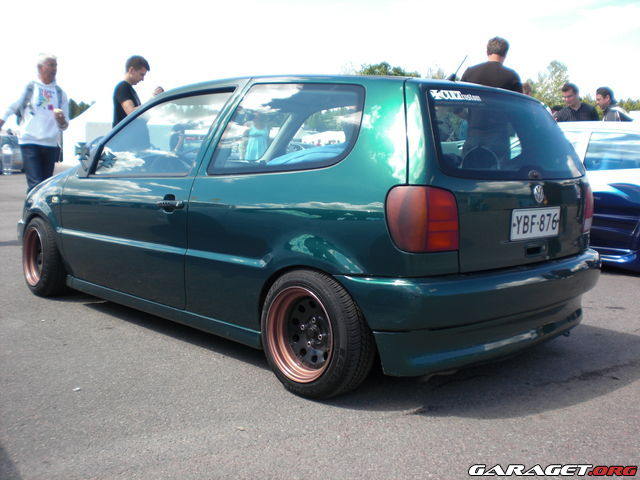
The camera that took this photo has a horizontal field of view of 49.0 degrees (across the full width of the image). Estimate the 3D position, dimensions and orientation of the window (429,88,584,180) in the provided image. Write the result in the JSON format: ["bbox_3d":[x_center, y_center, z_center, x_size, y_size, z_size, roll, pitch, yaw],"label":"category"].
[{"bbox_3d":[0.797,-0.425,2.876,1.150,0.385,0.080,-4,-17,-45],"label":"window"}]

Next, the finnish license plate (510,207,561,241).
[{"bbox_3d":[0.875,-0.065,2.827,0.015,0.118,0.397,8,9,44],"label":"finnish license plate"}]

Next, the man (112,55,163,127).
[{"bbox_3d":[-1.563,-0.701,6.055,0.480,1.720,0.500,3,7,7],"label":"man"}]

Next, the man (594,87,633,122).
[{"bbox_3d":[3.045,-0.739,7.455,0.420,1.730,0.520,-1,8,-22],"label":"man"}]

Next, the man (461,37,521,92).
[{"bbox_3d":[1.220,-0.560,5.191,0.520,1.820,0.360,2,7,6],"label":"man"}]

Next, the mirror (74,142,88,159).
[{"bbox_3d":[-1.304,-0.484,3.844,0.040,0.095,0.090,8,9,44],"label":"mirror"}]

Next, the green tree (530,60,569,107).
[{"bbox_3d":[18.812,-10.202,58.547,3.800,8.970,3.800,2,7,0],"label":"green tree"}]

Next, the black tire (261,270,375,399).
[{"bbox_3d":[-0.012,0.367,2.781,0.490,0.490,0.195,8,7,43],"label":"black tire"}]

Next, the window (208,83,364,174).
[{"bbox_3d":[-0.145,-0.451,2.878,0.800,0.430,0.080,8,-9,43],"label":"window"}]

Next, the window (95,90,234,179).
[{"bbox_3d":[-0.811,-0.518,3.497,1.040,0.440,0.050,8,-8,44],"label":"window"}]

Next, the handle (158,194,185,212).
[{"bbox_3d":[-0.693,-0.164,3.215,0.205,0.080,0.045,8,9,44],"label":"handle"}]

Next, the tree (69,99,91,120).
[{"bbox_3d":[-32.628,-15.475,95.450,3.600,7.370,3.600,2,7,0],"label":"tree"}]

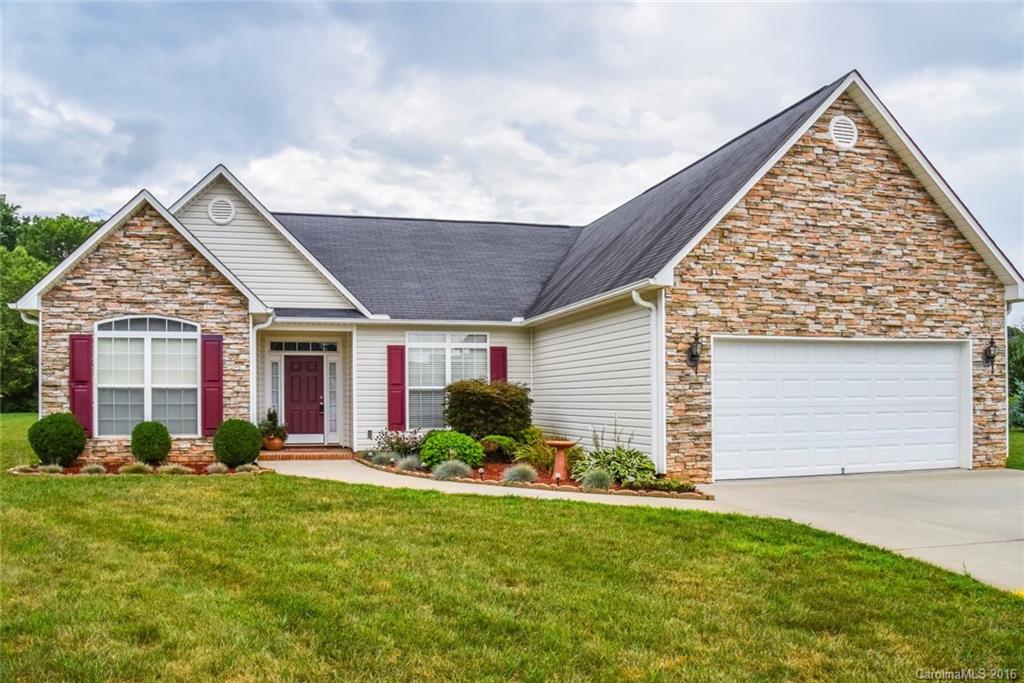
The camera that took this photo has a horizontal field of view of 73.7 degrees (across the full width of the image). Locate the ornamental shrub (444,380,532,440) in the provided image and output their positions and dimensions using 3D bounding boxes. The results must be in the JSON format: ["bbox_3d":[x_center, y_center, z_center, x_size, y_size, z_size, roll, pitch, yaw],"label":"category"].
[{"bbox_3d":[-0.492,1.519,14.300,1.830,1.420,1.550,0,-2,-14],"label":"ornamental shrub"}]

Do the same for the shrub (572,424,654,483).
[{"bbox_3d":[1.598,1.787,10.750,1.240,0.850,1.000,0,-2,-16],"label":"shrub"}]

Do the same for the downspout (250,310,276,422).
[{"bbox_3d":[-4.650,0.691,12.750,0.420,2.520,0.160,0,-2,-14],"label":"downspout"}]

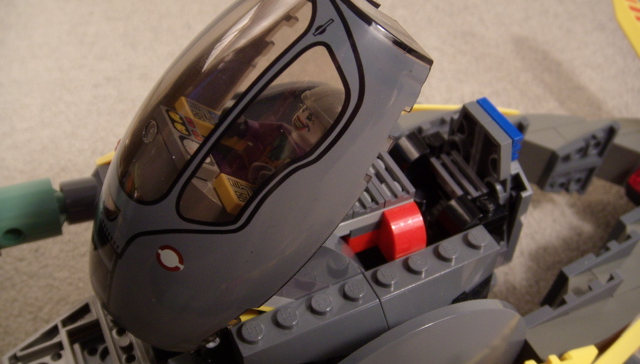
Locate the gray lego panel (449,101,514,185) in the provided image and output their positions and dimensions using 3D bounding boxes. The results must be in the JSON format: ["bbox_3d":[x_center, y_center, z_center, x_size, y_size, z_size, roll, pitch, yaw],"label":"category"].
[{"bbox_3d":[0.041,-0.009,0.176,0.004,0.017,0.019,-24,51,-12],"label":"gray lego panel"}]

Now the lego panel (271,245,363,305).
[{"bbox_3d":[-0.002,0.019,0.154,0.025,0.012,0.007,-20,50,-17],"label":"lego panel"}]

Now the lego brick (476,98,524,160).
[{"bbox_3d":[0.044,-0.013,0.174,0.003,0.008,0.016,-24,51,-12],"label":"lego brick"}]

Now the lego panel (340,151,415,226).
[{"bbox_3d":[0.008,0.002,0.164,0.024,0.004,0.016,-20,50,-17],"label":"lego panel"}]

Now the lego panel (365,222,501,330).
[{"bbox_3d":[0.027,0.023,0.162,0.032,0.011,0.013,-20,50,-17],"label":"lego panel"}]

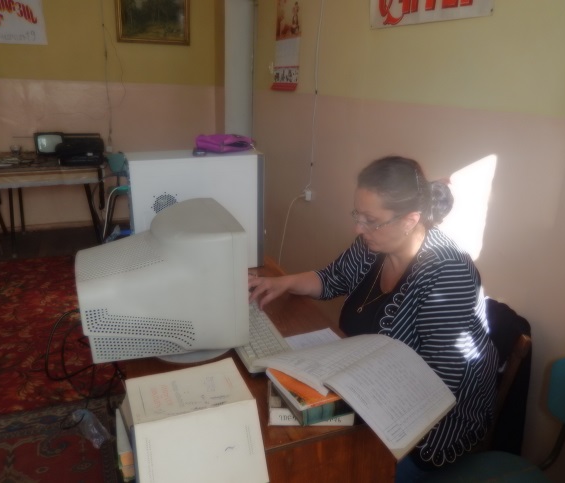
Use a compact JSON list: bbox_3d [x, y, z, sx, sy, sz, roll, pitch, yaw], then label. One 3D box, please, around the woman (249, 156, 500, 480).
[{"bbox_3d":[0.296,0.380,1.454,0.640,1.280,0.660,-10,23,-31],"label":"woman"}]

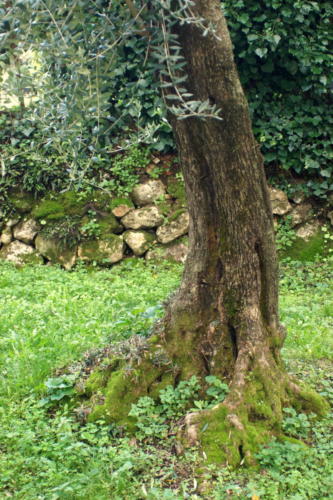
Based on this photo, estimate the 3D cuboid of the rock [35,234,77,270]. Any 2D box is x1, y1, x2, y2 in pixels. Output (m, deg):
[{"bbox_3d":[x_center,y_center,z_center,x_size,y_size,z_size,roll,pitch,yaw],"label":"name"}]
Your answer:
[{"bbox_3d":[-1.014,0.023,10.400,0.372,0.312,0.310,0,7,0],"label":"rock"}]

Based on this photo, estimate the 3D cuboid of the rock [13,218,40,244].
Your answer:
[{"bbox_3d":[-1.291,-0.171,10.500,0.251,0.228,0.230,0,7,0],"label":"rock"}]

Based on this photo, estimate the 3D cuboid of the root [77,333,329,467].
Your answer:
[{"bbox_3d":[0.168,0.656,5.320,1.170,0.460,0.920,0,7,0],"label":"root"}]

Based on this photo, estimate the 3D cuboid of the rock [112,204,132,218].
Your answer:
[{"bbox_3d":[-0.410,-0.358,10.600,0.181,0.124,0.160,0,7,0],"label":"rock"}]

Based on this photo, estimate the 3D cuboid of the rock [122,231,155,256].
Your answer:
[{"bbox_3d":[-0.258,-0.060,10.500,0.286,0.228,0.240,0,7,0],"label":"rock"}]

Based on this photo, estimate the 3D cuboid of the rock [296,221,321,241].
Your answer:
[{"bbox_3d":[1.322,-0.182,10.600,0.217,0.177,0.200,0,7,0],"label":"rock"}]

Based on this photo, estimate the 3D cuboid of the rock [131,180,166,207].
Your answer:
[{"bbox_3d":[-0.169,-0.531,10.700,0.328,0.232,0.270,0,7,0],"label":"rock"}]

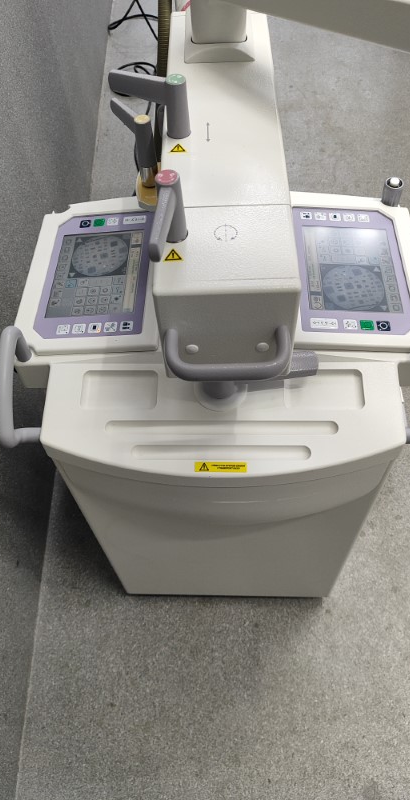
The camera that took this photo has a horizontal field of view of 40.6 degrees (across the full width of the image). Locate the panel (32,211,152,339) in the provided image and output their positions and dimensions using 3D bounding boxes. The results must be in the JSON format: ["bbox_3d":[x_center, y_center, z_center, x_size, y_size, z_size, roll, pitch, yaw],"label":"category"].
[{"bbox_3d":[-0.197,-0.237,1.032,0.195,0.015,0.317,-3,56,6],"label":"panel"}]

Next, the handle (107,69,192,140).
[{"bbox_3d":[-0.090,-0.498,0.922,0.137,0.093,0.038,20,59,16],"label":"handle"}]

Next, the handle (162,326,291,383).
[{"bbox_3d":[0.031,-0.060,0.769,0.179,0.030,0.084,0,56,3],"label":"handle"}]

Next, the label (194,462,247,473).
[{"bbox_3d":[0.024,0.102,0.841,0.079,0.002,0.016,0,63,3],"label":"label"}]

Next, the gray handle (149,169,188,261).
[{"bbox_3d":[-0.049,-0.223,0.731,0.038,0.093,0.137,5,56,6],"label":"gray handle"}]

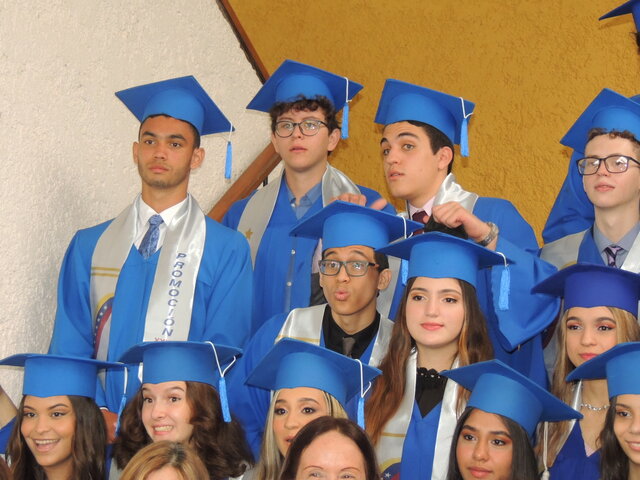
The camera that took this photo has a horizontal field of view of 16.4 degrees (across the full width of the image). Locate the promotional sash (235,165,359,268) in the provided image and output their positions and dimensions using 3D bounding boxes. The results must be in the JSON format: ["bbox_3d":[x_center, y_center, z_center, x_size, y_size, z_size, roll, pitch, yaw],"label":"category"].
[{"bbox_3d":[-0.080,0.110,6.020,0.360,0.620,0.230,1,-5,14],"label":"promotional sash"}]

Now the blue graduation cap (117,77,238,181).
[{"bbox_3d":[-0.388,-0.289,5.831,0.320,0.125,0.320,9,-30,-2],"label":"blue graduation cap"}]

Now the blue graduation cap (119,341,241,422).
[{"bbox_3d":[-0.312,0.320,4.904,0.310,0.155,0.310,-3,-14,19],"label":"blue graduation cap"}]

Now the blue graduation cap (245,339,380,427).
[{"bbox_3d":[-0.024,0.361,4.885,0.320,0.140,0.320,-5,-35,20],"label":"blue graduation cap"}]

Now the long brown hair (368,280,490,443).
[{"bbox_3d":[0.258,0.268,5.250,0.300,0.450,0.240,1,-5,12],"label":"long brown hair"}]

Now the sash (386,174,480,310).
[{"bbox_3d":[0.268,0.140,5.820,0.340,0.620,0.250,0,-5,23],"label":"sash"}]

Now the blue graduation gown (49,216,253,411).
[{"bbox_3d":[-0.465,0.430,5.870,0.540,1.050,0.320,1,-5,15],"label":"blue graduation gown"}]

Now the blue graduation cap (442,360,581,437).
[{"bbox_3d":[0.384,0.377,4.710,0.320,0.120,0.320,13,-24,22],"label":"blue graduation cap"}]

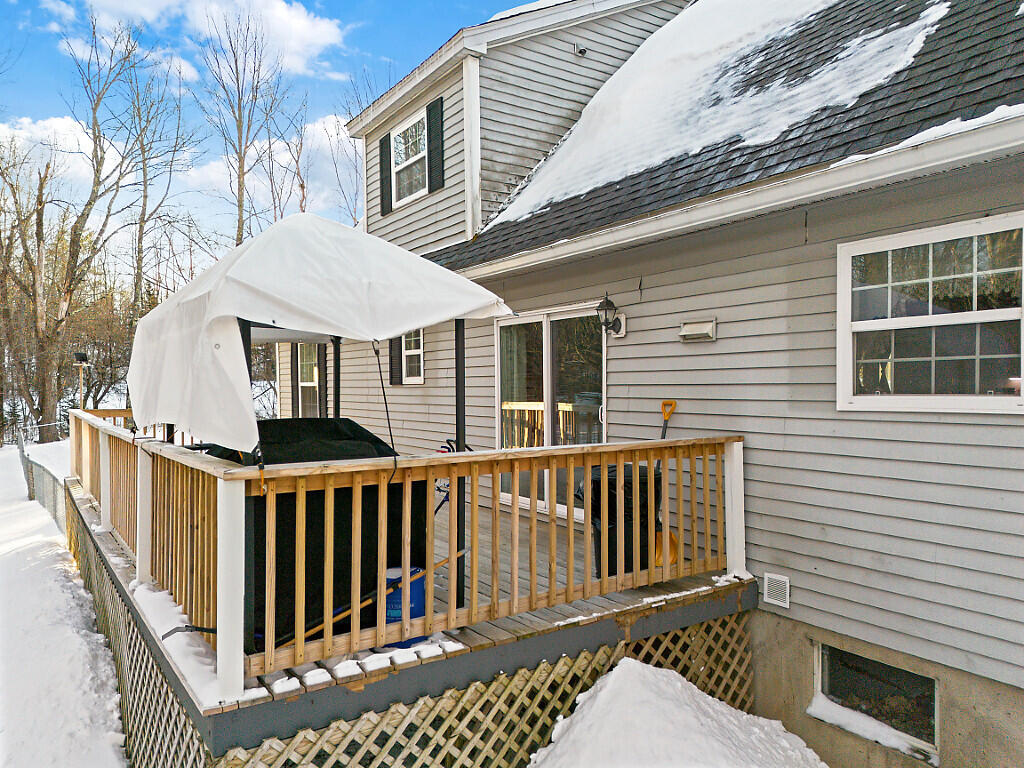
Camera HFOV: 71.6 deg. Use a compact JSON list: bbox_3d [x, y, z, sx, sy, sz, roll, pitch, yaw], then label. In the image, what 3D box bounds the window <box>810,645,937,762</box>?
[{"bbox_3d":[2.242,1.917,4.382,0.100,0.460,0.788,0,0,-34],"label":"window"}]

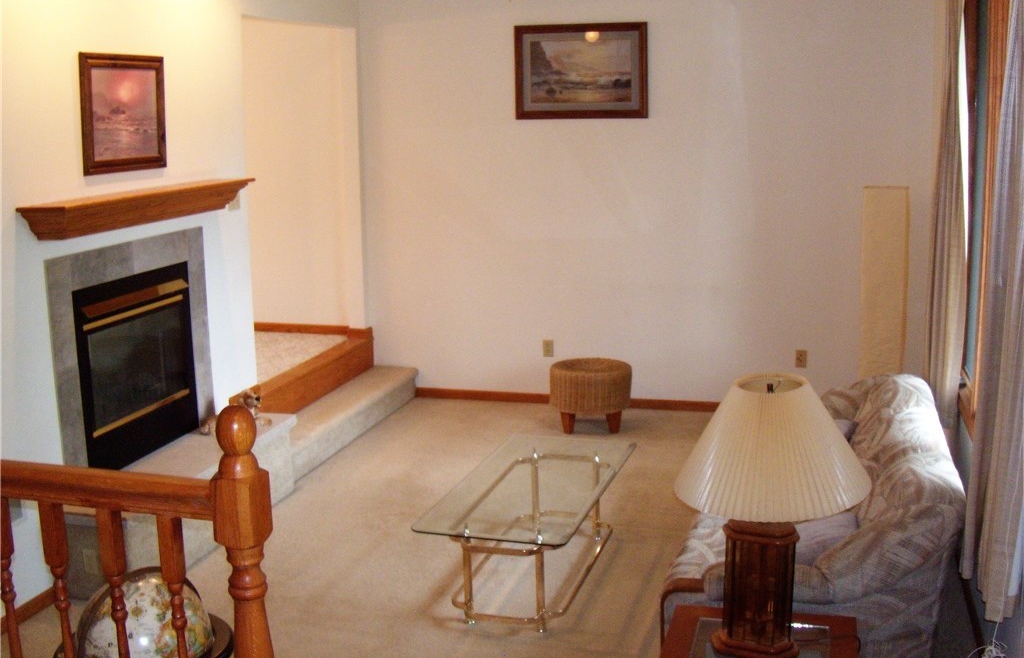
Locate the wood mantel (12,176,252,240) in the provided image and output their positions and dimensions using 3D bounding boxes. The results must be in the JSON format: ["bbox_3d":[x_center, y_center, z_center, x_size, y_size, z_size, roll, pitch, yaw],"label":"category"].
[{"bbox_3d":[-1.584,-0.548,4.735,0.180,0.145,1.550,2,12,16],"label":"wood mantel"}]

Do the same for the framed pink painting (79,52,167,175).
[{"bbox_3d":[-1.670,-0.930,4.593,0.030,0.495,0.590,2,12,16],"label":"framed pink painting"}]

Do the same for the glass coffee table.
[{"bbox_3d":[0.097,0.826,4.454,0.620,0.400,1.260,2,12,16],"label":"glass coffee table"}]

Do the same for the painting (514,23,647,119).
[{"bbox_3d":[0.423,-1.593,6.596,0.830,0.580,0.030,2,12,16],"label":"painting"}]

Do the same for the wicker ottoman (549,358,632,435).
[{"bbox_3d":[0.486,0.420,6.505,0.500,0.385,0.500,-1,11,0],"label":"wicker ottoman"}]

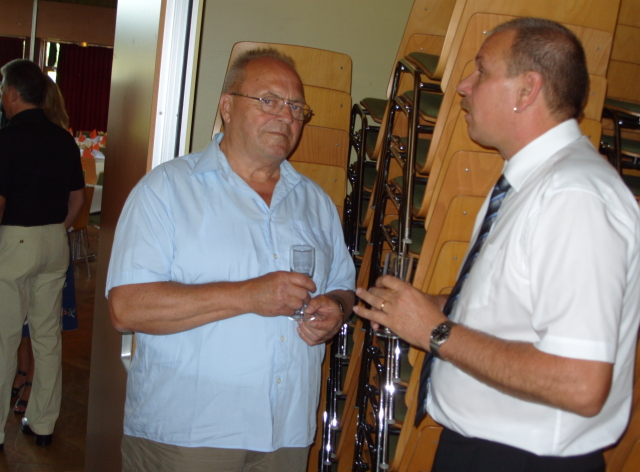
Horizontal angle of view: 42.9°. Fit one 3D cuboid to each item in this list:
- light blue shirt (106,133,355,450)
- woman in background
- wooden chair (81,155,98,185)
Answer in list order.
[{"bbox_3d":[-0.207,0.125,1.880,0.570,0.710,0.370,2,8,-34],"label":"light blue shirt"},{"bbox_3d":[-1.440,0.051,4.220,0.460,1.680,0.340,8,7,14],"label":"woman in background"},{"bbox_3d":[-3.663,-0.787,12.600,0.450,0.850,0.520,5,7,-13],"label":"wooden chair"}]

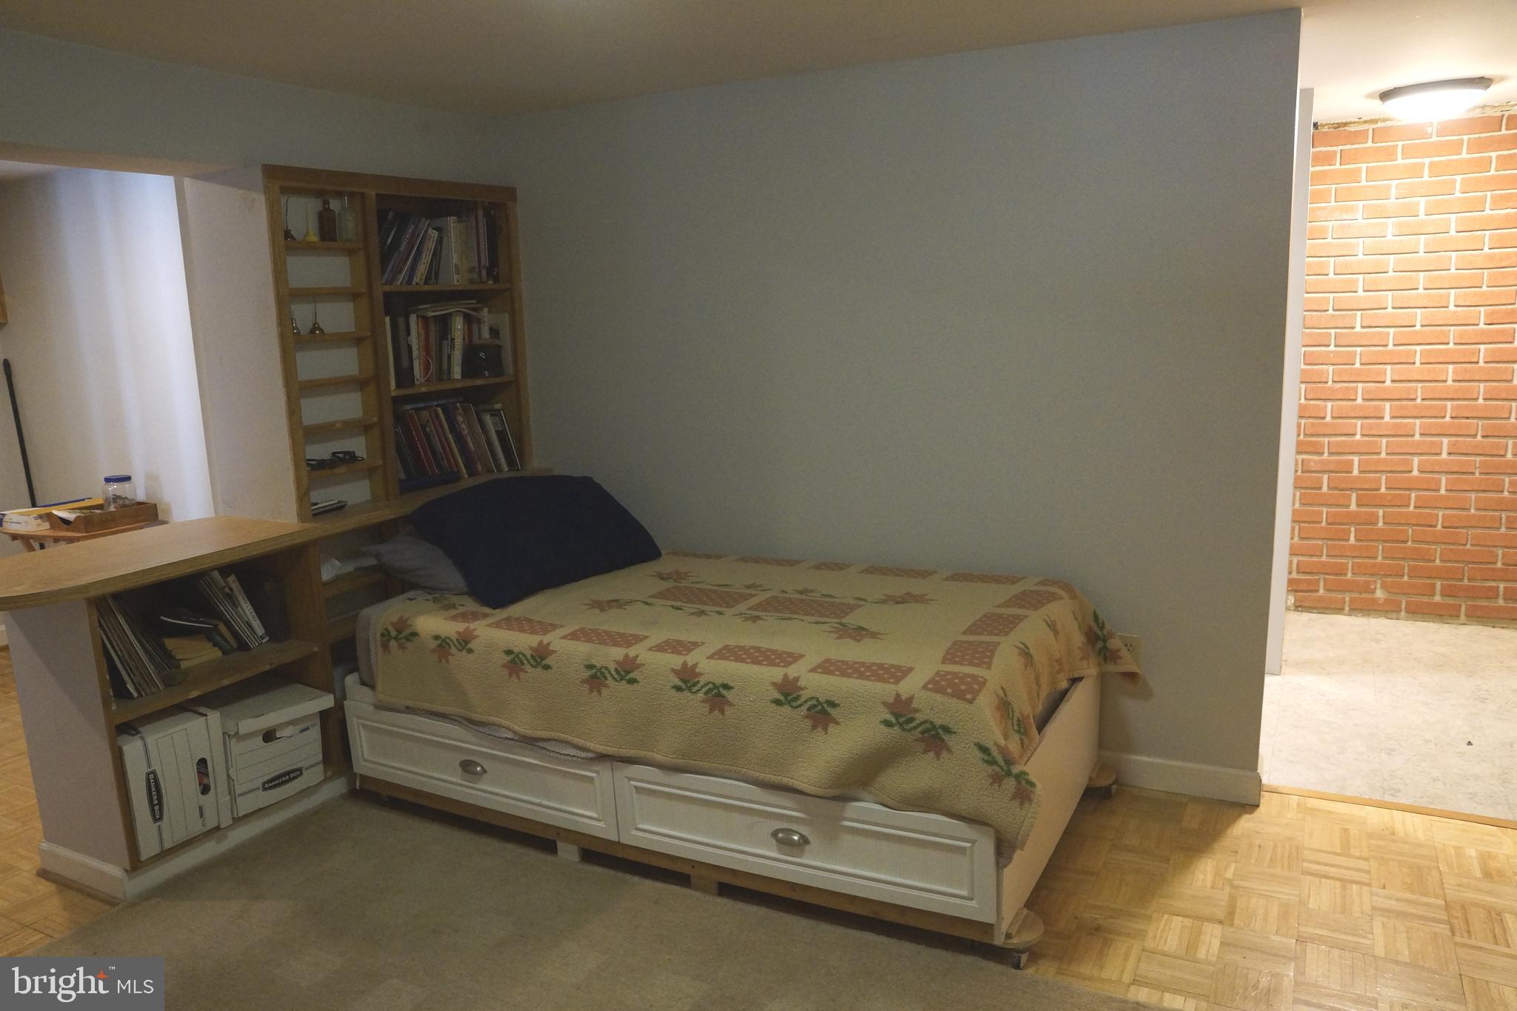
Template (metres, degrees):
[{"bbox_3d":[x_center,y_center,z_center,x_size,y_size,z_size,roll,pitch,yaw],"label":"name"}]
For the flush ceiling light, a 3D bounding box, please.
[{"bbox_3d":[2.273,-1.370,3.391,0.315,0.095,0.315,3,12,26],"label":"flush ceiling light"}]

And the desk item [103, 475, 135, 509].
[{"bbox_3d":[-2.805,-0.044,4.437,0.128,0.165,0.128,-2,11,0],"label":"desk item"}]

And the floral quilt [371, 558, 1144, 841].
[{"bbox_3d":[-0.069,0.428,2.939,2.000,0.340,1.010,3,12,26],"label":"floral quilt"}]

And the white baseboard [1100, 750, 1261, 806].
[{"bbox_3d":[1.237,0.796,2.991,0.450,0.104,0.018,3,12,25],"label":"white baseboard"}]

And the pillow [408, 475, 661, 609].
[{"bbox_3d":[-0.692,0.099,3.267,0.440,0.155,0.680,49,35,19],"label":"pillow"}]

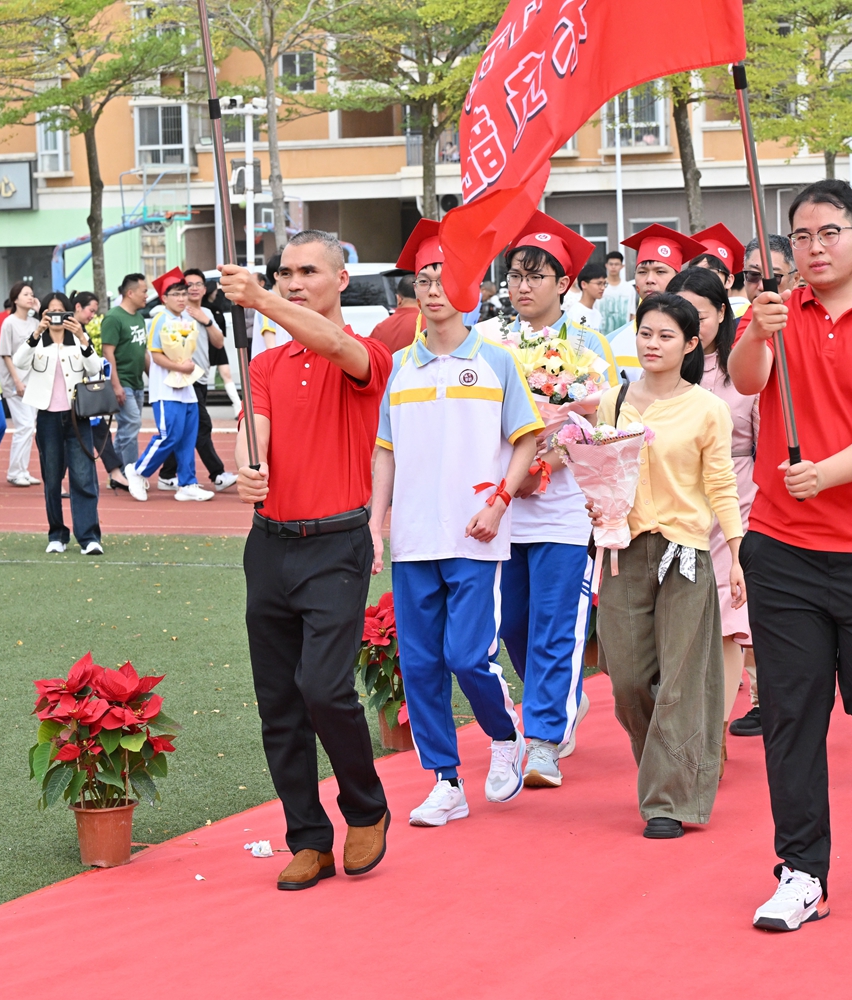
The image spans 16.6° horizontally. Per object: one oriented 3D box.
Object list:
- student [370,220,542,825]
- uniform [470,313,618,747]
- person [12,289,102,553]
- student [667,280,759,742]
[{"bbox_3d":[0.083,0.045,8.741,0.540,1.762,0.520,0,4,16],"label":"student"},{"bbox_3d":[0.391,0.095,9.407,0.520,1.420,0.390,1,5,24],"label":"uniform"},{"bbox_3d":[-2.224,-0.469,17.657,0.580,1.600,0.460,-2,4,-7],"label":"person"},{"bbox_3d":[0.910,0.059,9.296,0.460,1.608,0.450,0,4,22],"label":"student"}]

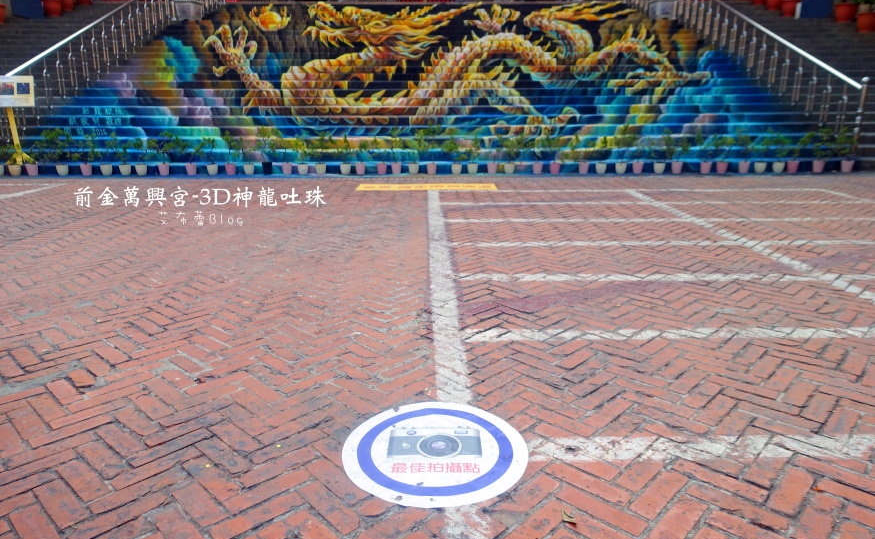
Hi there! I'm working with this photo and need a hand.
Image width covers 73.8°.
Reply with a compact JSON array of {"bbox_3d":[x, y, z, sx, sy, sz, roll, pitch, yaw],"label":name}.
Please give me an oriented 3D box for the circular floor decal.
[{"bbox_3d":[-0.006,0.519,1.713,0.540,0.010,0.540,0,16,0],"label":"circular floor decal"}]

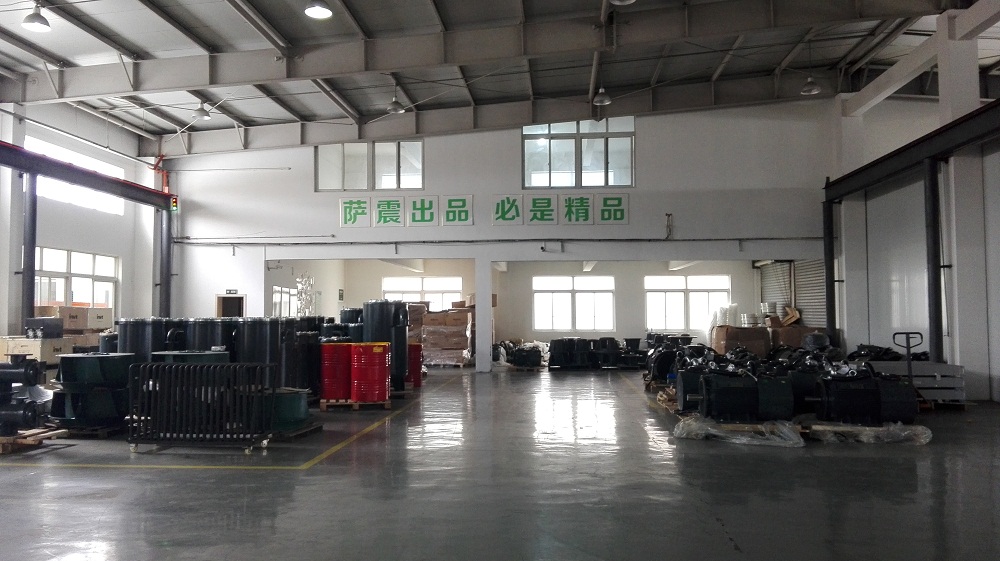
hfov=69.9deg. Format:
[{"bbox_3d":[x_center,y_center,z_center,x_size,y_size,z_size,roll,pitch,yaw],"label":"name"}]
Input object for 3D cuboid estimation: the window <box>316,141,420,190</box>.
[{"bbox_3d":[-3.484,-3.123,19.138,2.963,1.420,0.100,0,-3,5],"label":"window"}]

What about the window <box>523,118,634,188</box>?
[{"bbox_3d":[2.054,-3.331,18.663,2.943,1.880,0.100,0,-3,5],"label":"window"}]

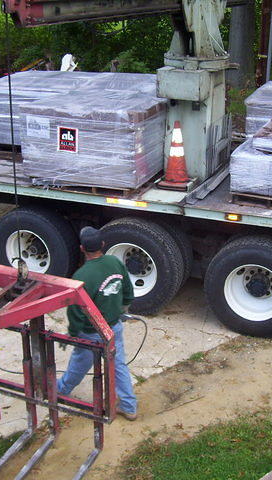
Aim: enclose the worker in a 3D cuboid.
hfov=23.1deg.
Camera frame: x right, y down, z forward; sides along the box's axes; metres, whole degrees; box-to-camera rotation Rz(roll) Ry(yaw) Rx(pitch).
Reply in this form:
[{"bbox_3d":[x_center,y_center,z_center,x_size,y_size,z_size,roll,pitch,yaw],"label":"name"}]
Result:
[{"bbox_3d":[-0.355,0.701,5.629,0.600,1.720,0.600,-10,24,-26],"label":"worker"}]

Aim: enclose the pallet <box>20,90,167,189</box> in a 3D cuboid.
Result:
[{"bbox_3d":[-0.448,-1.137,7.619,1.314,0.885,1.070,8,23,19],"label":"pallet"}]

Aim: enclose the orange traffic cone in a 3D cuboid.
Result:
[{"bbox_3d":[0.460,-0.967,7.541,0.360,0.720,0.360,8,23,19],"label":"orange traffic cone"}]

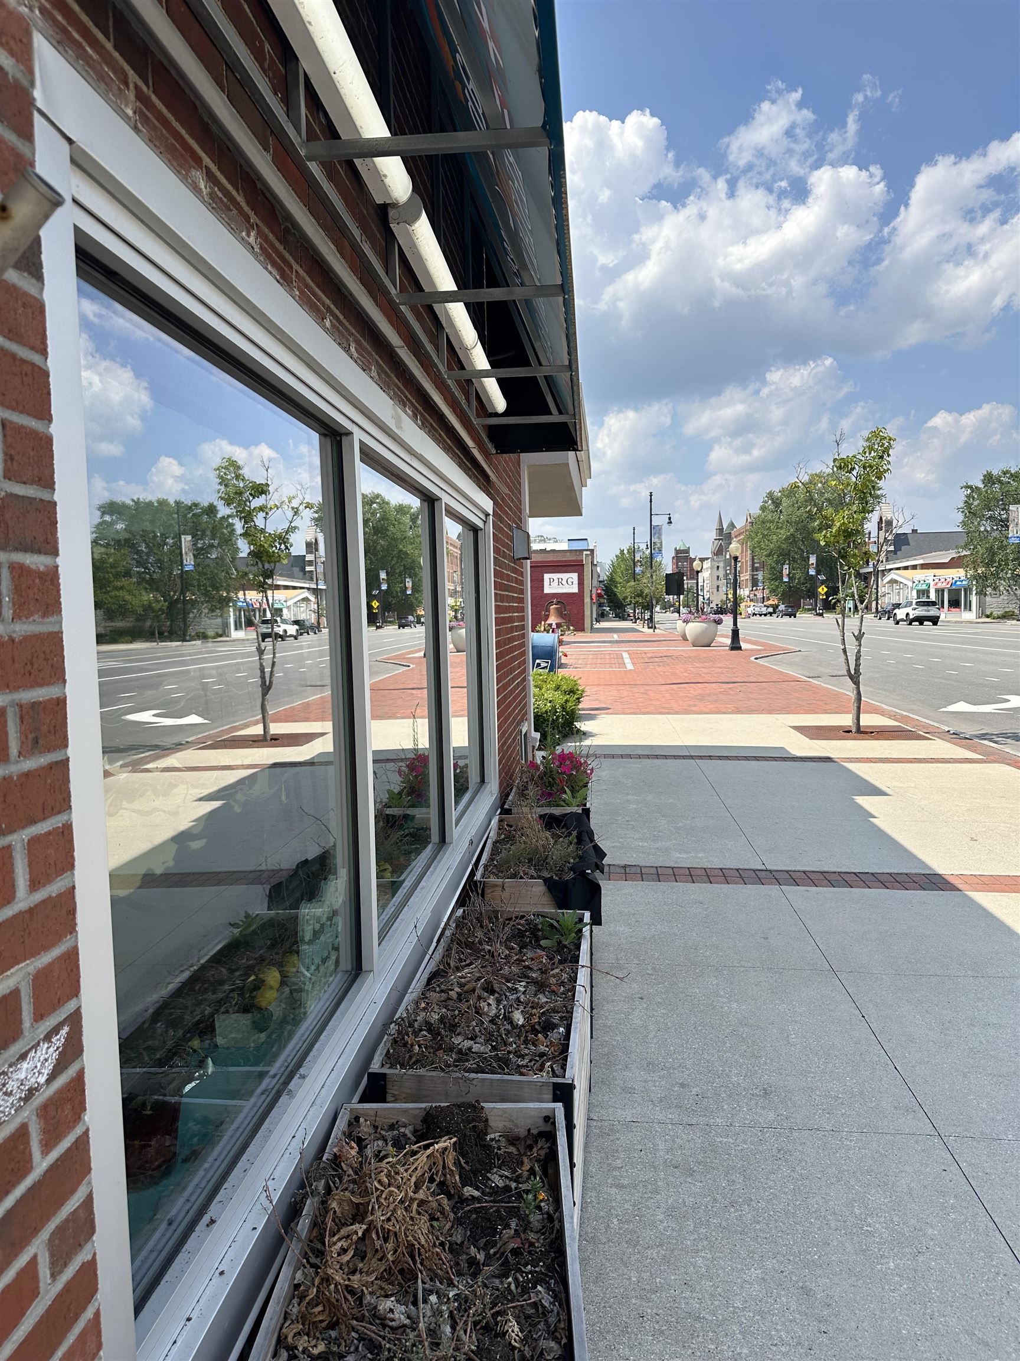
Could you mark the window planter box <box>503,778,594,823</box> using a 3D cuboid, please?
[{"bbox_3d":[0.262,0.913,5.691,0.467,0.560,1.180,-1,4,5],"label":"window planter box"}]

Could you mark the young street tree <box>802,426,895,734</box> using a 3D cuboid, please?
[{"bbox_3d":[4.519,-1.306,12.430,1.350,4.000,1.350,-1,4,5],"label":"young street tree"}]

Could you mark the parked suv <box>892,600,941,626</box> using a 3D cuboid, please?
[{"bbox_3d":[26.756,-4.511,62.172,1.840,1.700,4.600,-1,4,5],"label":"parked suv"}]

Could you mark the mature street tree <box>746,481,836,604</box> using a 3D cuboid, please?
[{"bbox_3d":[43.772,-19.383,137.559,18.000,19.800,17.000,-1,4,5],"label":"mature street tree"}]

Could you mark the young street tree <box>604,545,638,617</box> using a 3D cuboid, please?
[{"bbox_3d":[13.983,-11.829,114.649,4.600,9.500,4.600,-1,4,5],"label":"young street tree"}]

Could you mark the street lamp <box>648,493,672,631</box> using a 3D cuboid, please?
[{"bbox_3d":[11.756,-9.367,73.753,1.900,10.600,0.500,-1,4,5],"label":"street lamp"}]

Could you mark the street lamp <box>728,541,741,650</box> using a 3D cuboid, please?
[{"bbox_3d":[8.601,-3.273,36.027,0.480,4.160,0.480,-1,4,5],"label":"street lamp"}]

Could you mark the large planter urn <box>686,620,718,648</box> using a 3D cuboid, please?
[{"bbox_3d":[8.123,-1.996,39.689,1.330,1.130,1.330,-1,4,5],"label":"large planter urn"}]

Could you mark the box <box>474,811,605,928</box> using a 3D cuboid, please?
[{"bbox_3d":[0.148,1.013,4.320,0.490,0.560,1.190,-1,4,4],"label":"box"}]

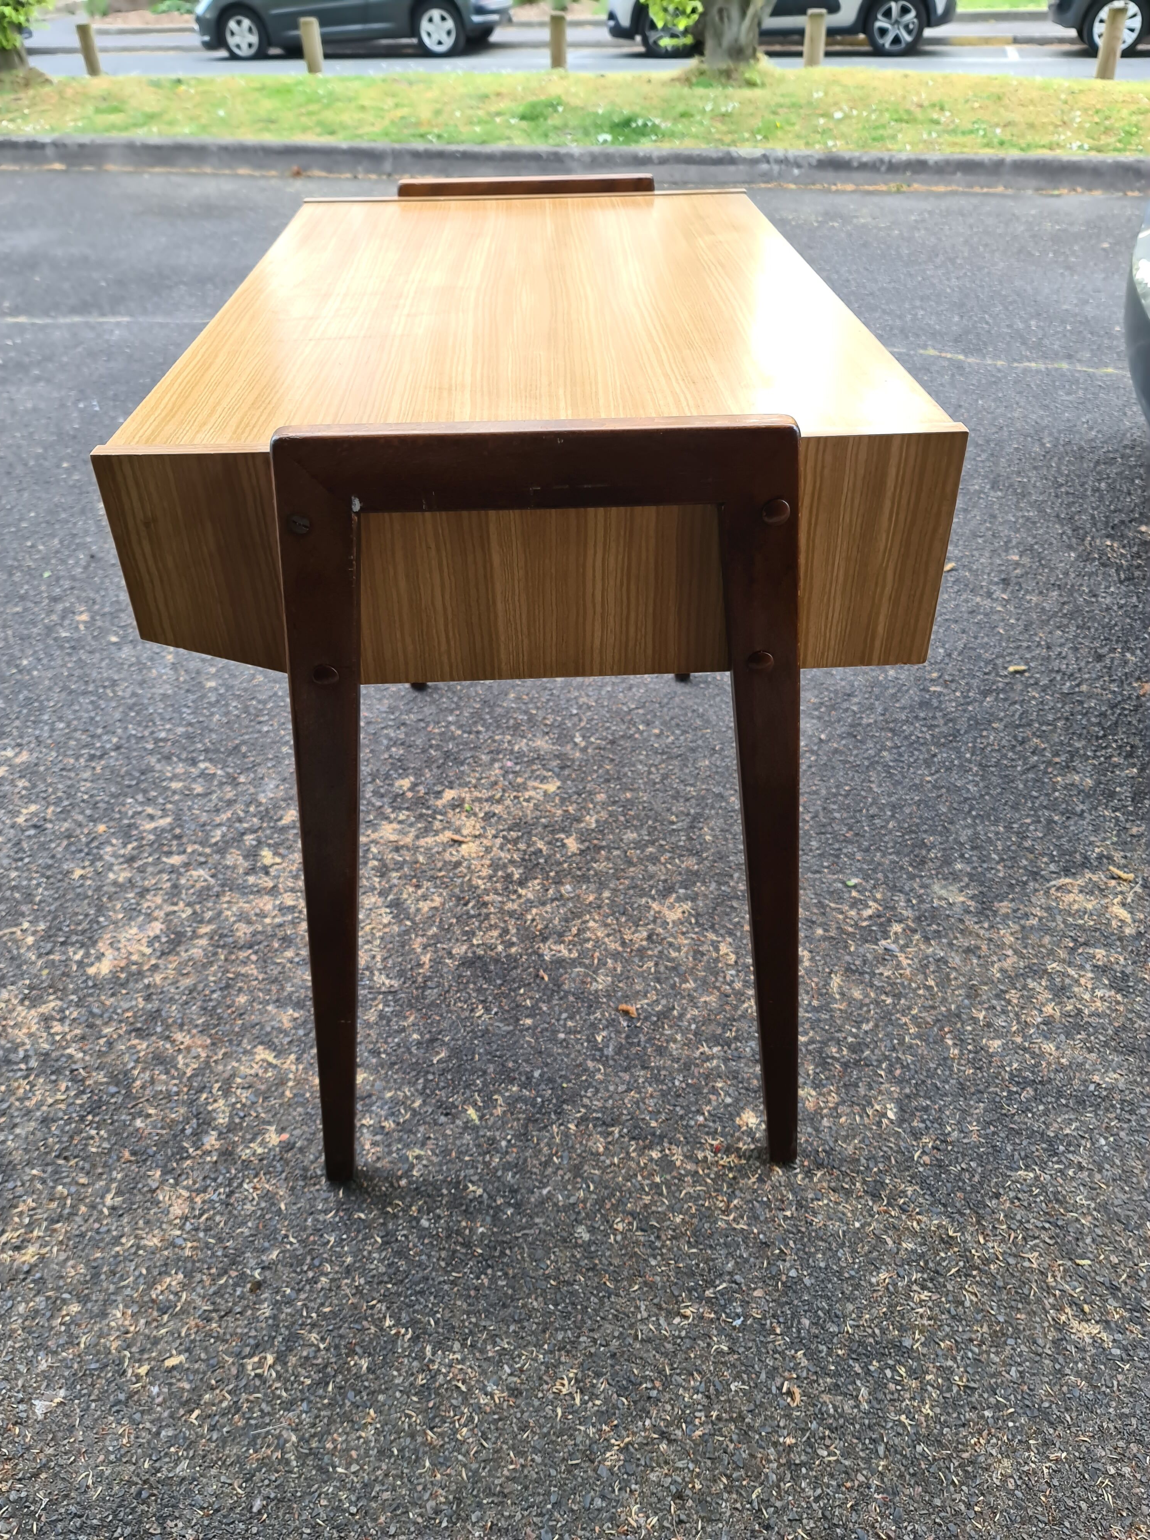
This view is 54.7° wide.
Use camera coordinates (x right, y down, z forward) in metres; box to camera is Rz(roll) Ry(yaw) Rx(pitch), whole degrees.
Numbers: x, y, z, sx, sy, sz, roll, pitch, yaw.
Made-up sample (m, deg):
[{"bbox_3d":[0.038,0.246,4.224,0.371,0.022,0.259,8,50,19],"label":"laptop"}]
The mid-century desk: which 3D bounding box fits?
[{"bbox_3d":[-0.039,-0.184,1.311,0.567,0.772,0.973,-2,36,-1],"label":"mid-century desk"}]

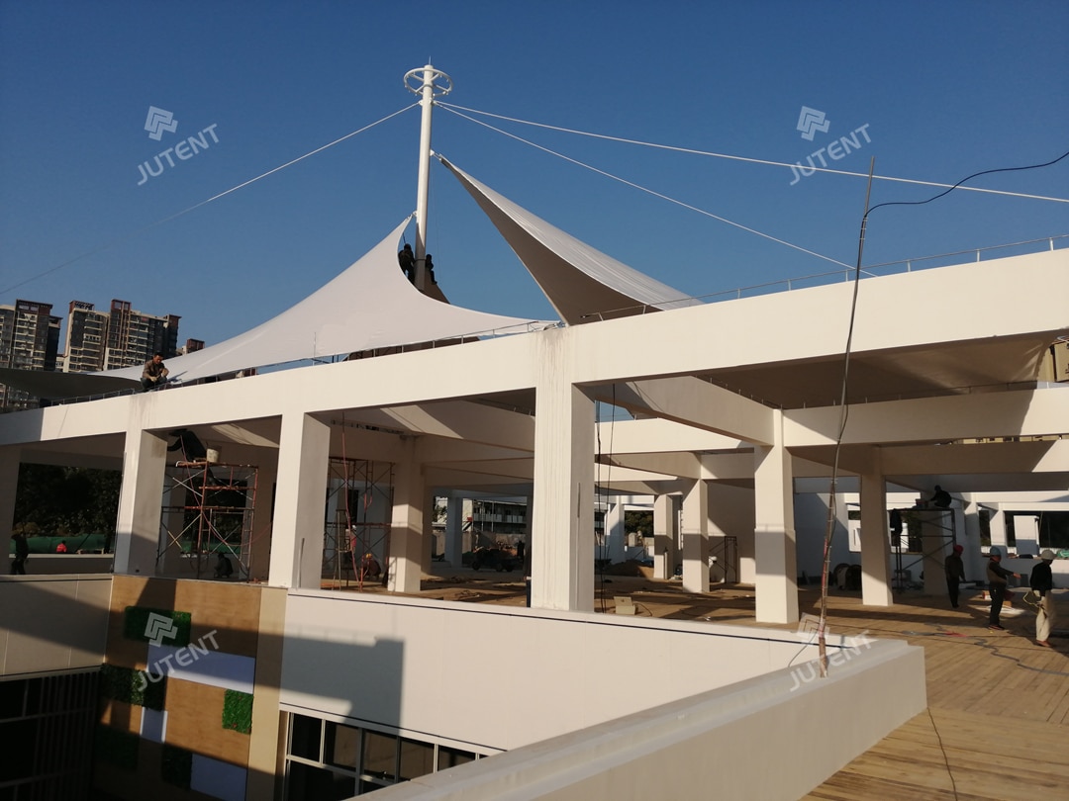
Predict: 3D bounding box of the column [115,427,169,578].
[{"bbox_3d":[-8.813,2.361,18.620,0.632,3.305,0.632,-6,-12,36],"label":"column"}]

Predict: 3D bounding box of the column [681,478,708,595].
[{"bbox_3d":[5.443,4.510,28.028,0.634,3.838,0.634,-6,-12,36],"label":"column"}]

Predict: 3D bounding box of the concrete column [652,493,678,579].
[{"bbox_3d":[6.014,6.392,38.768,0.656,3.823,0.656,-6,-12,36],"label":"concrete column"}]

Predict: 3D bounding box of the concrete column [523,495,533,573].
[{"bbox_3d":[0.015,6.694,41.919,0.634,3.838,0.634,-6,-12,36],"label":"concrete column"}]

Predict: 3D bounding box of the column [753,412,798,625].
[{"bbox_3d":[5.342,2.549,18.488,0.653,4.592,0.637,-5,-12,36],"label":"column"}]

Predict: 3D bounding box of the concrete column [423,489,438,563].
[{"bbox_3d":[-4.893,5.711,36.341,0.656,3.823,0.656,-6,-12,36],"label":"concrete column"}]

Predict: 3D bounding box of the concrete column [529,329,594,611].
[{"bbox_3d":[0.423,1.306,11.740,0.634,4.545,0.634,-6,-12,36],"label":"concrete column"}]

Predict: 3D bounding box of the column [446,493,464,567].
[{"bbox_3d":[-4.318,7.113,45.074,0.634,3.838,0.634,-6,-12,36],"label":"column"}]

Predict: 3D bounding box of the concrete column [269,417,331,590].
[{"bbox_3d":[-4.312,1.927,15.377,0.632,3.305,0.632,-6,-12,36],"label":"concrete column"}]

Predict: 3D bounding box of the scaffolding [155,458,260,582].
[{"bbox_3d":[-7.482,2.982,18.792,1.800,3.000,1.300,-6,-12,36],"label":"scaffolding"}]

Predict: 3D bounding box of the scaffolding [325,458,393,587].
[{"bbox_3d":[-5.548,3.974,26.311,1.930,3.880,1.320,-6,-12,36],"label":"scaffolding"}]

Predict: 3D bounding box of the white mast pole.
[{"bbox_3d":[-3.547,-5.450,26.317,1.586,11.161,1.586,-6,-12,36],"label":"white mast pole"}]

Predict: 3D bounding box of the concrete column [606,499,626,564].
[{"bbox_3d":[4.812,7.888,48.348,0.634,3.838,0.634,-6,-12,36],"label":"concrete column"}]

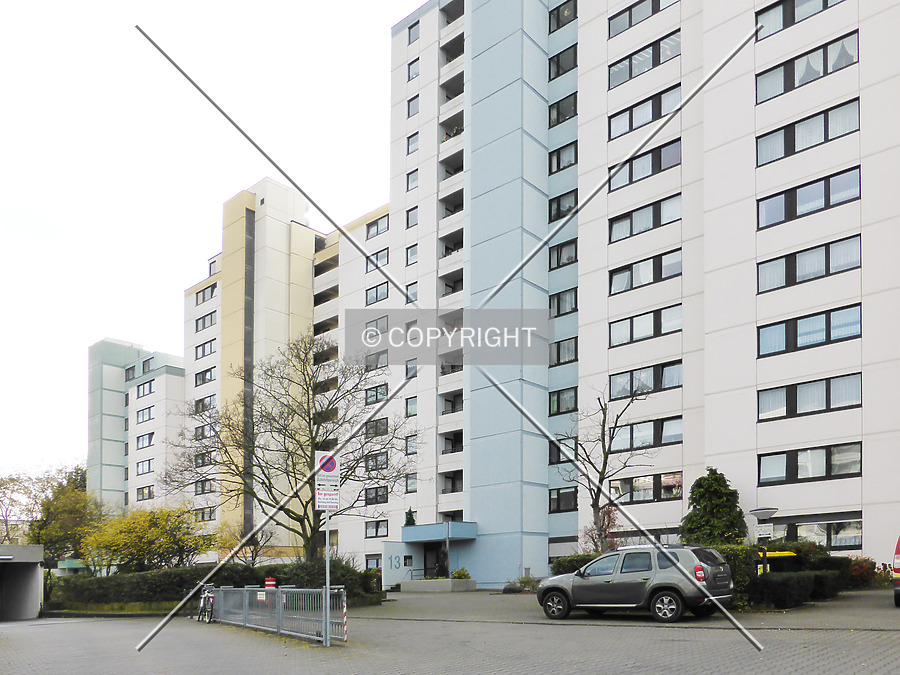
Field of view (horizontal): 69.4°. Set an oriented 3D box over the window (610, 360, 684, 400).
[{"bbox_3d":[9.921,2.176,32.900,3.800,1.370,0.200,-7,-11,37],"label":"window"}]

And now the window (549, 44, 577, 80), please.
[{"bbox_3d":[6.452,-15.530,36.860,1.800,1.330,0.200,-8,-13,40],"label":"window"}]

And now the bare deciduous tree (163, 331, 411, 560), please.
[{"bbox_3d":[-6.000,4.246,24.000,8.700,8.900,7.600,0,-15,0],"label":"bare deciduous tree"}]

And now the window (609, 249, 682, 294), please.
[{"bbox_3d":[10.025,-3.278,33.435,3.820,1.310,0.200,-8,-13,40],"label":"window"}]

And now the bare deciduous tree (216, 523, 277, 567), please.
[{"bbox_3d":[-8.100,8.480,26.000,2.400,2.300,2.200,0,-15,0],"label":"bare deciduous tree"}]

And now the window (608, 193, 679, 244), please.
[{"bbox_3d":[10.106,-6.151,33.600,3.800,1.370,0.200,-7,-11,37],"label":"window"}]

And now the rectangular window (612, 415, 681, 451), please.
[{"bbox_3d":[10.037,5.064,33.435,3.820,1.310,0.200,-8,-13,40],"label":"rectangular window"}]

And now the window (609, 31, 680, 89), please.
[{"bbox_3d":[10.234,-14.627,34.200,3.800,1.370,0.200,-7,-11,37],"label":"window"}]

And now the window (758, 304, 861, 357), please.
[{"bbox_3d":[14.919,-0.216,27.085,3.800,1.330,0.200,-8,-13,40],"label":"window"}]

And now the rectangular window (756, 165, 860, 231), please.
[{"bbox_3d":[14.899,-5.721,27.085,3.800,1.310,0.200,-8,-13,40],"label":"rectangular window"}]

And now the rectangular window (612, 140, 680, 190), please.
[{"bbox_3d":[10.377,-9.182,34.500,3.800,1.400,0.200,-12,-19,39],"label":"rectangular window"}]

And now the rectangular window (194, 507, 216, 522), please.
[{"bbox_3d":[-24.187,17.509,64.300,3.400,1.350,0.200,-7,-11,37],"label":"rectangular window"}]

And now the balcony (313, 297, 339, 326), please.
[{"bbox_3d":[-11.119,-2.325,59.460,3.450,1.650,0.700,-8,-13,40],"label":"balcony"}]

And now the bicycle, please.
[{"bbox_3d":[-6.494,7.106,17.300,0.600,1.070,1.720,7,-17,-26],"label":"bicycle"}]

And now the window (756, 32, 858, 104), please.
[{"bbox_3d":[16.060,-12.129,29.200,3.950,1.420,0.200,-12,-19,39],"label":"window"}]

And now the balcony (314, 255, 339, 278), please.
[{"bbox_3d":[-11.362,-6.532,59.800,3.050,1.350,1.300,-7,-11,37],"label":"balcony"}]

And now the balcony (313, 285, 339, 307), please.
[{"bbox_3d":[-11.042,-3.687,59.551,3.450,1.120,1.000,-8,-13,40],"label":"balcony"}]

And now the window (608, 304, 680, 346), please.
[{"bbox_3d":[9.981,-0.611,33.100,3.800,1.370,0.200,-7,-11,37],"label":"window"}]

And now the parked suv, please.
[{"bbox_3d":[4.216,5.668,15.100,4.320,1.690,1.820,-11,-19,36],"label":"parked suv"}]

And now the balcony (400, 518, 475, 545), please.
[{"bbox_3d":[-0.620,11.371,38.100,3.500,0.920,2.500,-8,-13,40],"label":"balcony"}]

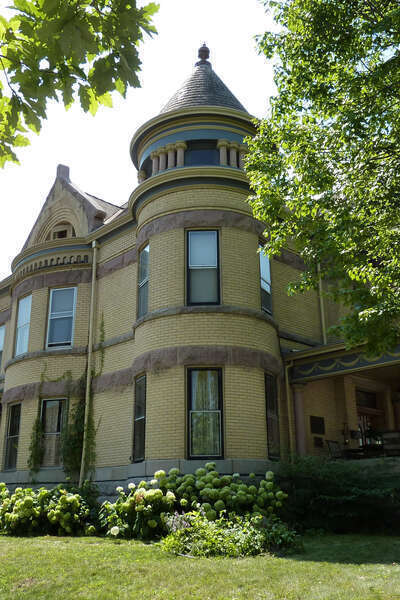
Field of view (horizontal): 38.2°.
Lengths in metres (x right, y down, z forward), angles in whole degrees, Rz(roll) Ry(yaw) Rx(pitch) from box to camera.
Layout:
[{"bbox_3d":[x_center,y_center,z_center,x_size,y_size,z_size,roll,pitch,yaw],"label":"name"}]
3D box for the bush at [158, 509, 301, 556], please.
[{"bbox_3d":[0.515,4.109,10.205,2.350,0.720,1.500,-1,-19,2],"label":"bush"}]

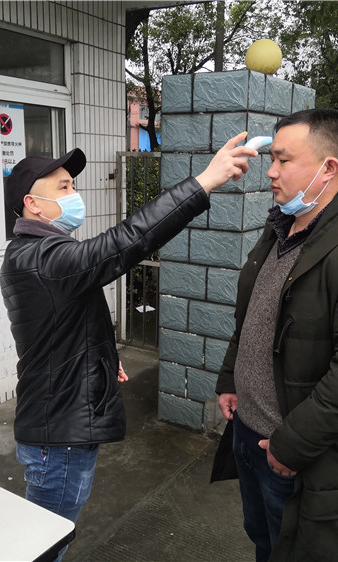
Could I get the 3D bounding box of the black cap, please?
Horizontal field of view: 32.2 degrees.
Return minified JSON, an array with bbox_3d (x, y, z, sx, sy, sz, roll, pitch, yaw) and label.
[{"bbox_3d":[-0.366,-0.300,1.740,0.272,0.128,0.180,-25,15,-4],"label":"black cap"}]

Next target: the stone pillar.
[{"bbox_3d":[0.449,-0.177,3.759,0.530,2.080,1.019,8,14,32],"label":"stone pillar"}]

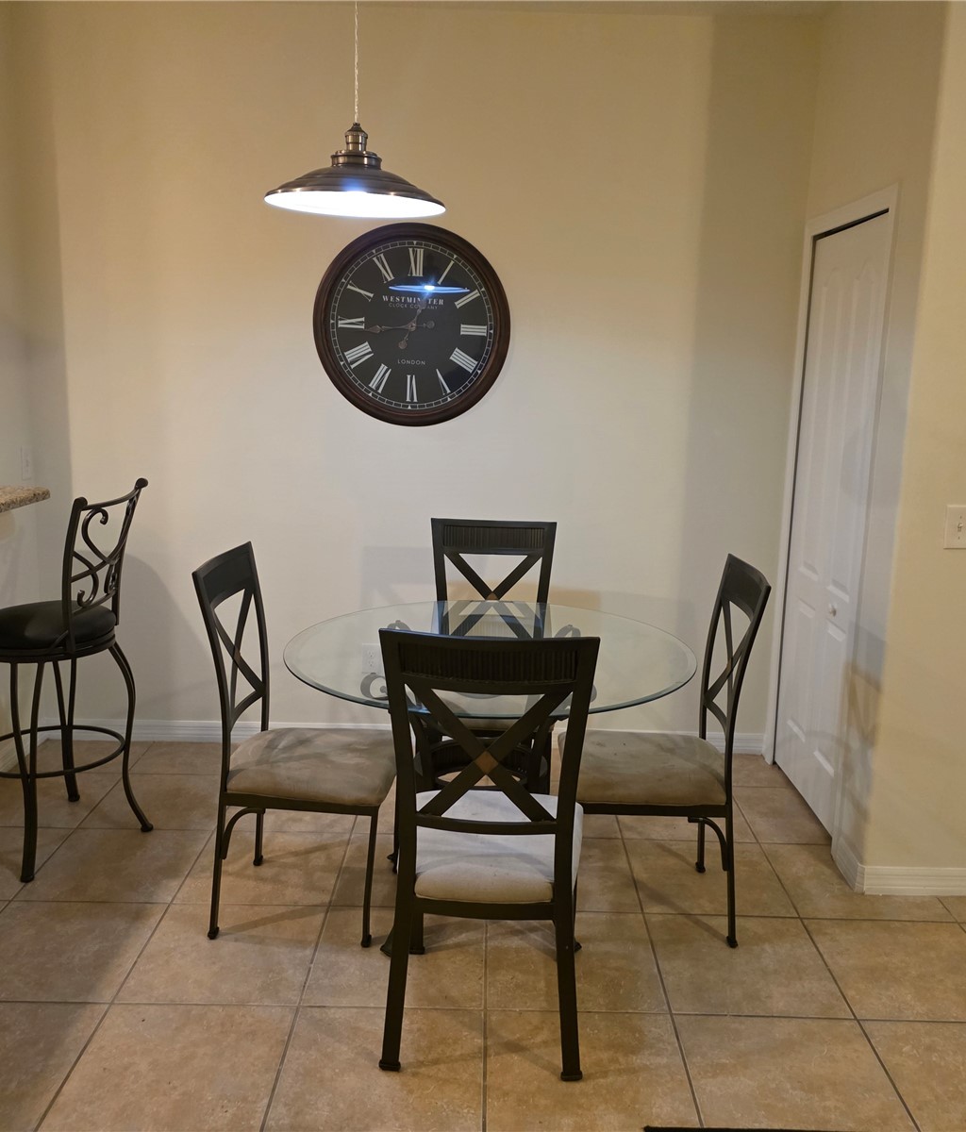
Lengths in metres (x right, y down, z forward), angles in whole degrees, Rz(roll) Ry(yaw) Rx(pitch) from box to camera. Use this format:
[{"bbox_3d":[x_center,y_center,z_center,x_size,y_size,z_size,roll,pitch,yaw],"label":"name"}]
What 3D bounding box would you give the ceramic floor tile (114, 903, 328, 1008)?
[{"bbox_3d":[-0.684,1.042,2.704,0.455,0.010,0.455,1,12,0],"label":"ceramic floor tile"}]

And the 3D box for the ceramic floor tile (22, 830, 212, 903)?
[{"bbox_3d":[-1.140,0.940,3.157,0.455,0.010,0.455,1,12,0],"label":"ceramic floor tile"}]

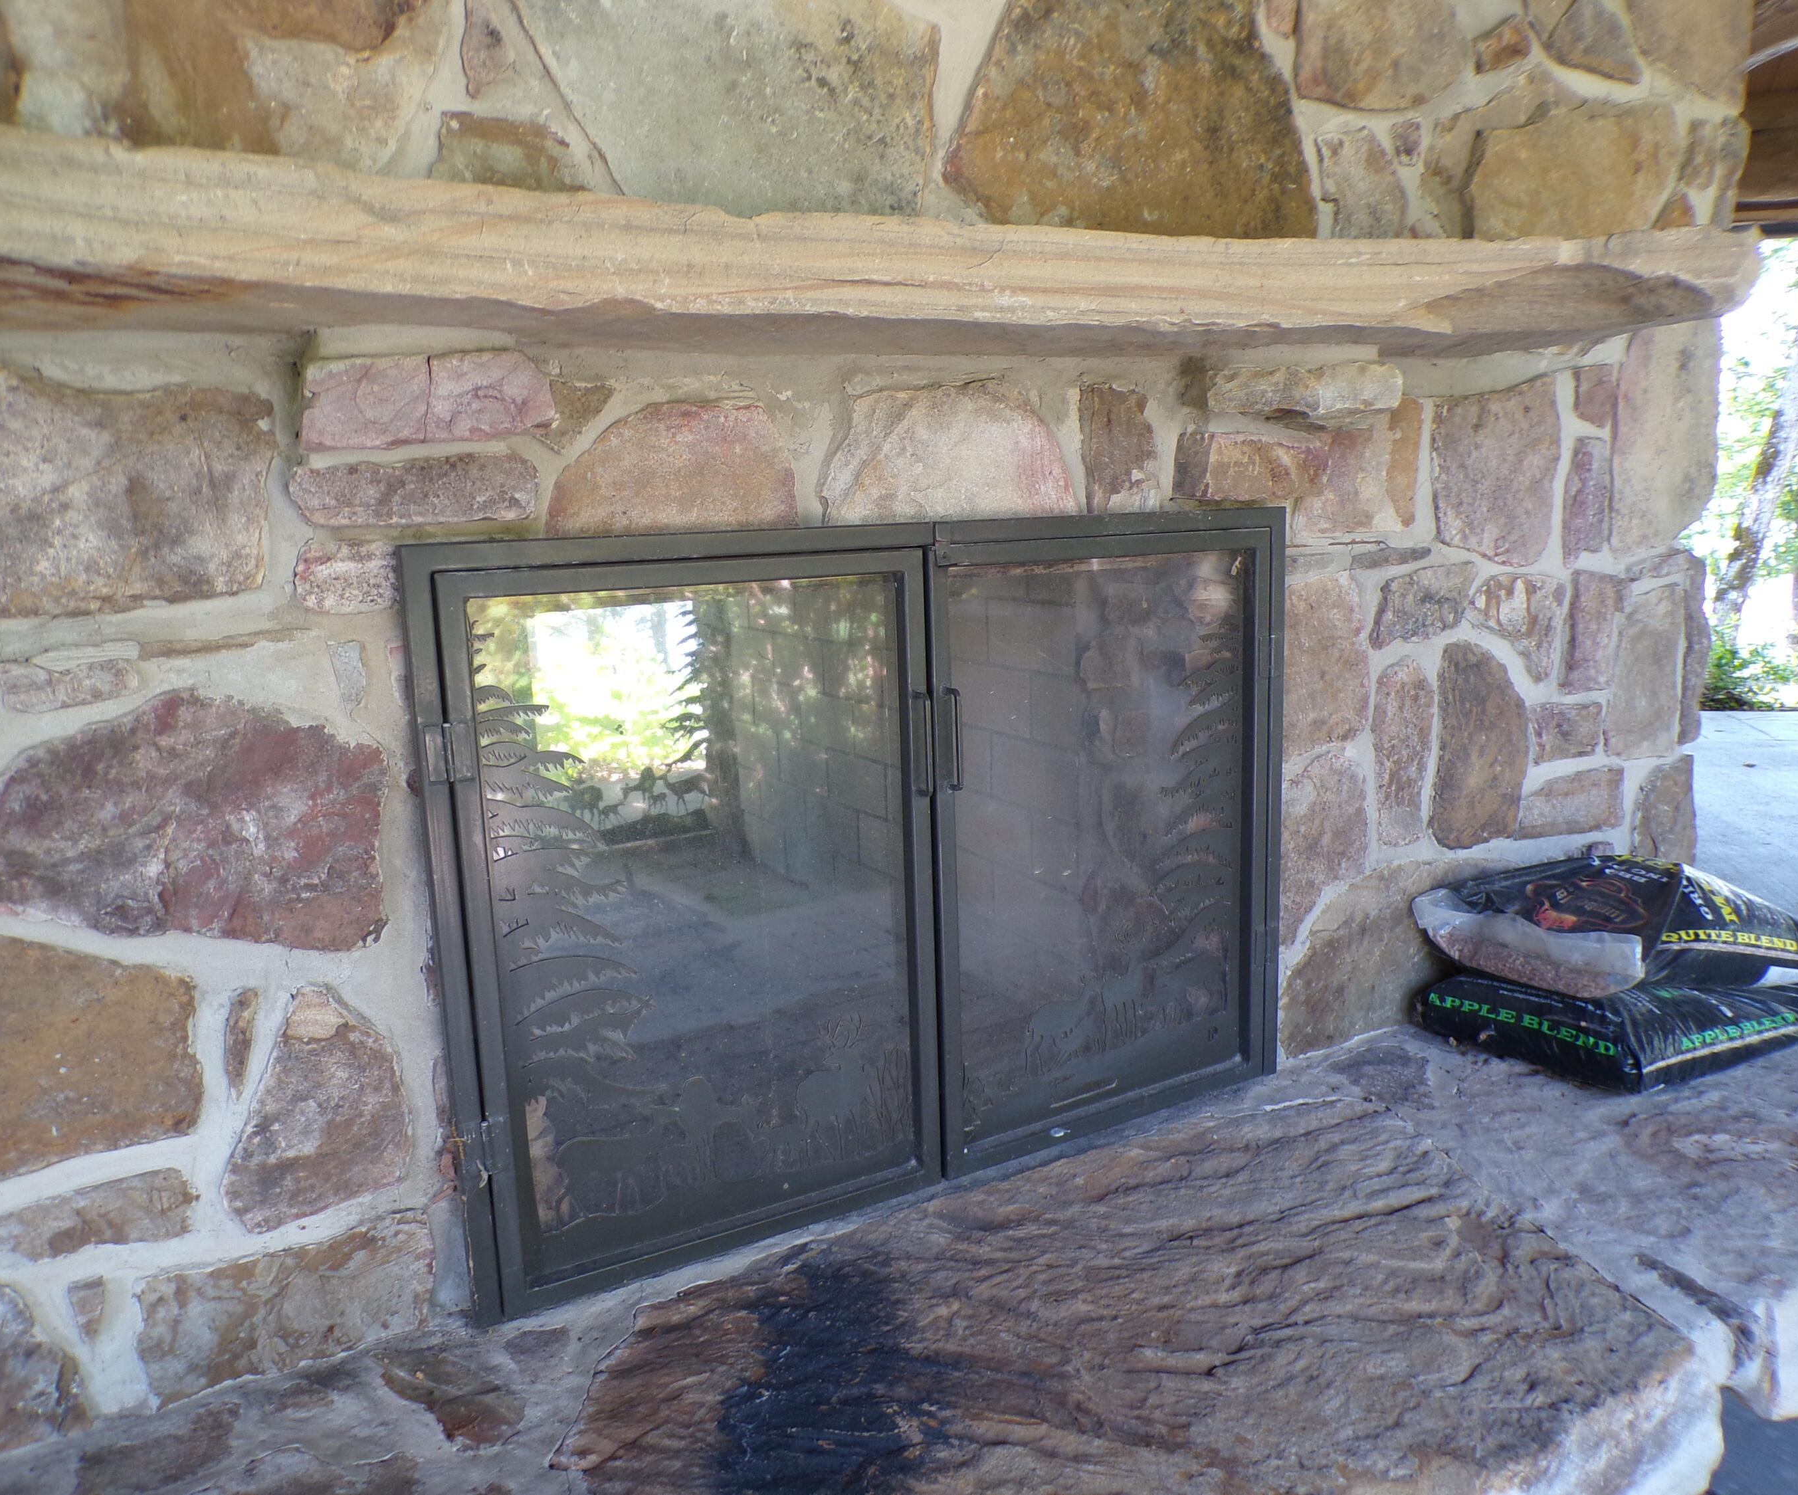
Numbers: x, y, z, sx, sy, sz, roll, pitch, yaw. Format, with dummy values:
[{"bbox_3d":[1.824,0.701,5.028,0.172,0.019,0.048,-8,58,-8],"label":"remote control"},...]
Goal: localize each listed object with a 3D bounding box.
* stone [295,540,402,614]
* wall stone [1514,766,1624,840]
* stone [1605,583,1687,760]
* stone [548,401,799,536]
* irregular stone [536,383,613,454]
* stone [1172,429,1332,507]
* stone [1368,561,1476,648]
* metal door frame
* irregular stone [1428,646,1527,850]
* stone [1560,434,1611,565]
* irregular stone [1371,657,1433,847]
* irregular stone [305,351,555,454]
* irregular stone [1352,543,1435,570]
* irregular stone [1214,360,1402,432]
[{"bbox_3d":[-0.484,-0.151,1.208,0.090,0.063,0.060,-8,13,-29],"label":"stone"},{"bbox_3d":[1.009,0.086,2.145,0.268,0.101,0.080,-8,13,-29],"label":"wall stone"},{"bbox_3d":[1.281,-0.137,2.454,0.238,0.314,0.100,-8,12,-29],"label":"stone"},{"bbox_3d":[-0.259,-0.305,1.527,0.284,0.141,0.090,-8,12,-29],"label":"stone"},{"bbox_3d":[-0.311,-0.308,1.294,0.078,0.066,0.050,-8,13,-29],"label":"irregular stone"},{"bbox_3d":[0.419,-0.340,1.672,0.193,0.080,0.080,-8,13,-29],"label":"stone"},{"bbox_3d":[0.777,-0.223,2.145,0.239,0.133,0.090,-8,12,-29],"label":"stone"},{"bbox_3d":[0.034,0.145,1.724,1.181,0.840,0.060,-8,12,-29],"label":"metal door frame"},{"bbox_3d":[0.809,-0.013,2.017,0.209,0.303,0.090,-8,13,-29],"label":"irregular stone"},{"bbox_3d":[0.988,-0.363,2.050,0.102,0.189,0.070,-8,13,-29],"label":"stone"},{"bbox_3d":[0.754,0.002,2.167,0.139,0.299,0.090,-8,12,-29],"label":"irregular stone"},{"bbox_3d":[-0.411,-0.297,1.194,0.208,0.083,0.085,-8,13,-29],"label":"irregular stone"},{"bbox_3d":[0.650,-0.259,1.863,0.156,0.033,0.050,-8,13,-29],"label":"irregular stone"},{"bbox_3d":[0.502,-0.468,1.870,0.347,0.089,0.140,-8,12,-29],"label":"irregular stone"}]

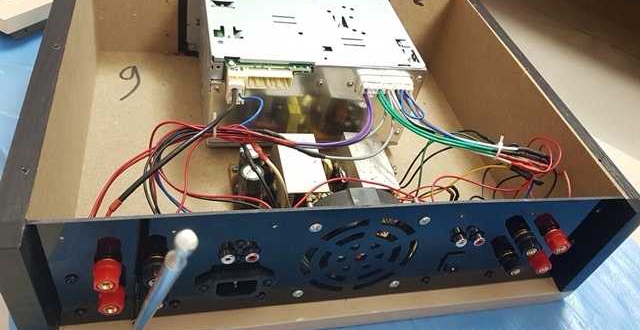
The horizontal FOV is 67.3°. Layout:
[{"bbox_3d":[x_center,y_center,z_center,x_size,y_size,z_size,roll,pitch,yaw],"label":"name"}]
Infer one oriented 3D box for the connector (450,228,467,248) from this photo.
[{"bbox_3d":[0.087,0.045,0.302,0.010,0.010,0.012,-1,46,-17],"label":"connector"}]

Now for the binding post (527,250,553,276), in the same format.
[{"bbox_3d":[0.148,0.062,0.330,0.013,0.013,0.024,-1,46,-17],"label":"binding post"}]

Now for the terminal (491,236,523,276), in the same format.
[{"bbox_3d":[0.125,0.061,0.322,0.013,0.013,0.026,-1,46,-17],"label":"terminal"}]

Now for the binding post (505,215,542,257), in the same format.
[{"bbox_3d":[0.141,0.049,0.334,0.014,0.014,0.028,-1,46,-17],"label":"binding post"}]

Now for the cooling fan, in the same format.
[{"bbox_3d":[0.023,0.052,0.316,0.079,0.079,0.025,-1,46,-17],"label":"cooling fan"}]

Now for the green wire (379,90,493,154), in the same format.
[{"bbox_3d":[0.098,-0.032,0.400,0.115,0.028,0.020,19,44,3],"label":"green wire"}]

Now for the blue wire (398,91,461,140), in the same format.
[{"bbox_3d":[0.093,-0.041,0.409,0.063,0.021,0.020,27,45,12],"label":"blue wire"}]

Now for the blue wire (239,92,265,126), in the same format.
[{"bbox_3d":[-0.053,-0.045,0.370,0.018,0.024,0.019,-1,46,-17],"label":"blue wire"}]

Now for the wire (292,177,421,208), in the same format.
[{"bbox_3d":[0.027,0.019,0.316,0.095,0.019,0.015,-1,46,-17],"label":"wire"}]

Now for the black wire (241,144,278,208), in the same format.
[{"bbox_3d":[-0.044,0.007,0.336,0.009,0.022,0.050,-23,55,-33],"label":"black wire"}]

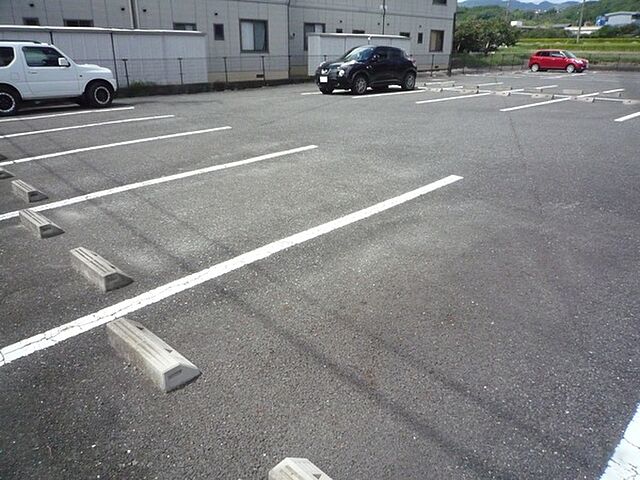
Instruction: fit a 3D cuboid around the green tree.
[{"bbox_3d":[14.057,-17.215,39.138,5.800,3.200,5.200,7,24,17],"label":"green tree"}]

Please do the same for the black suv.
[{"bbox_3d":[1.737,-6.124,16.590,4.130,1.570,1.770,-19,29,-37],"label":"black suv"}]

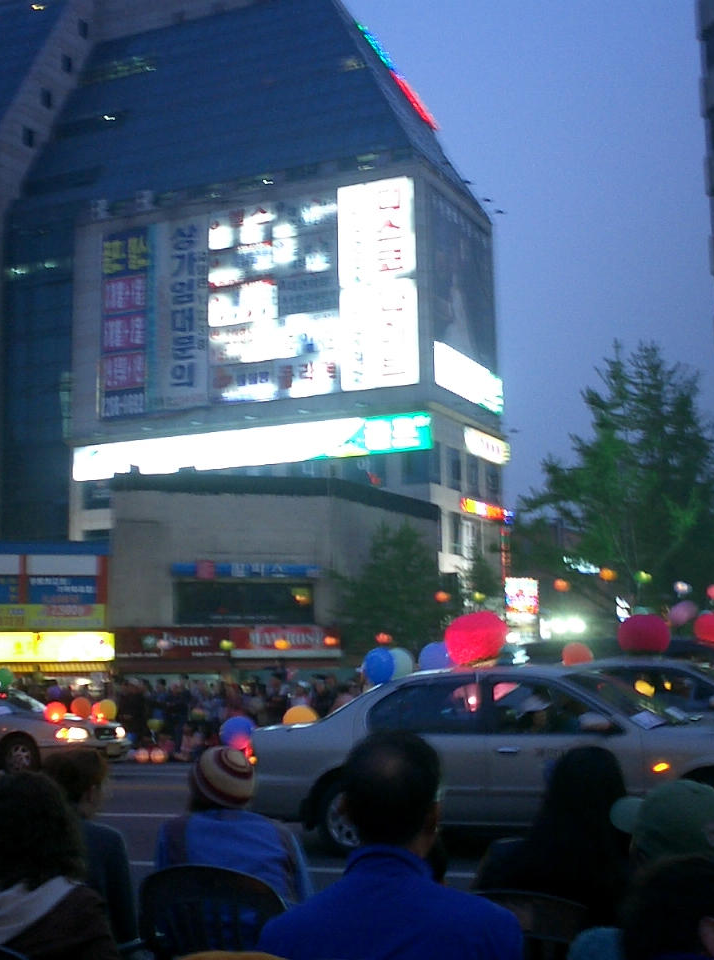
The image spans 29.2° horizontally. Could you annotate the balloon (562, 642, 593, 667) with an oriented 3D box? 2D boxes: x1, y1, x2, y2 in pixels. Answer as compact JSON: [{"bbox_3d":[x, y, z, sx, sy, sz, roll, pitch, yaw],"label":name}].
[{"bbox_3d":[1.853,1.492,11.500,0.265,0.290,0.265,-3,-9,9],"label":"balloon"}]

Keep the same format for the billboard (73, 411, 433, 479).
[{"bbox_3d":[-6.727,-1.887,79.168,23.198,2.035,0.600,-5,-9,22],"label":"billboard"}]

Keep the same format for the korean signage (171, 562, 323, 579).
[{"bbox_3d":[-4.029,3.393,51.016,5.781,0.560,0.200,2,-9,-20],"label":"korean signage"}]

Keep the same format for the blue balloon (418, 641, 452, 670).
[{"bbox_3d":[0.627,1.421,10.800,0.260,0.290,0.260,-1,-9,0],"label":"blue balloon"}]

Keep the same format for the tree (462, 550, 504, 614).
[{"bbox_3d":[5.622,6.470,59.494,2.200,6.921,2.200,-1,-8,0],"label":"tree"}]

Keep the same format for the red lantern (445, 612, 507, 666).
[{"bbox_3d":[0.953,1.266,11.000,0.510,0.430,0.510,-2,-8,5],"label":"red lantern"}]

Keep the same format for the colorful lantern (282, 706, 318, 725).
[{"bbox_3d":[-0.483,2.038,11.500,0.300,0.330,0.300,-1,-8,0],"label":"colorful lantern"}]

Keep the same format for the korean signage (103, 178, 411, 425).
[{"bbox_3d":[-6.414,-10.444,80.344,21.015,12.124,0.400,-5,-9,22],"label":"korean signage"}]

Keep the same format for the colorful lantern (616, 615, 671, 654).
[{"bbox_3d":[2.858,1.536,13.600,0.530,0.410,0.530,-3,-9,12],"label":"colorful lantern"}]

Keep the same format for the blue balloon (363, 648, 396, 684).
[{"bbox_3d":[0.174,1.472,10.800,0.245,0.285,0.245,-1,-9,0],"label":"blue balloon"}]

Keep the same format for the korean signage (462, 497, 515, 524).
[{"bbox_3d":[8.131,1.985,82.578,0.400,1.021,9.532,-5,-9,24],"label":"korean signage"}]

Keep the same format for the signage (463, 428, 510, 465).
[{"bbox_3d":[8.194,-1.990,83.504,0.400,1.483,8.975,-5,-9,24],"label":"signage"}]

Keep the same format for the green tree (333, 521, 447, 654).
[{"bbox_3d":[1.249,4.837,47.501,4.000,6.837,4.000,-1,-8,0],"label":"green tree"}]

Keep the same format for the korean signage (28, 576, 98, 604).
[{"bbox_3d":[-12.640,4.734,58.805,2.960,1.182,0.100,2,-9,-18],"label":"korean signage"}]

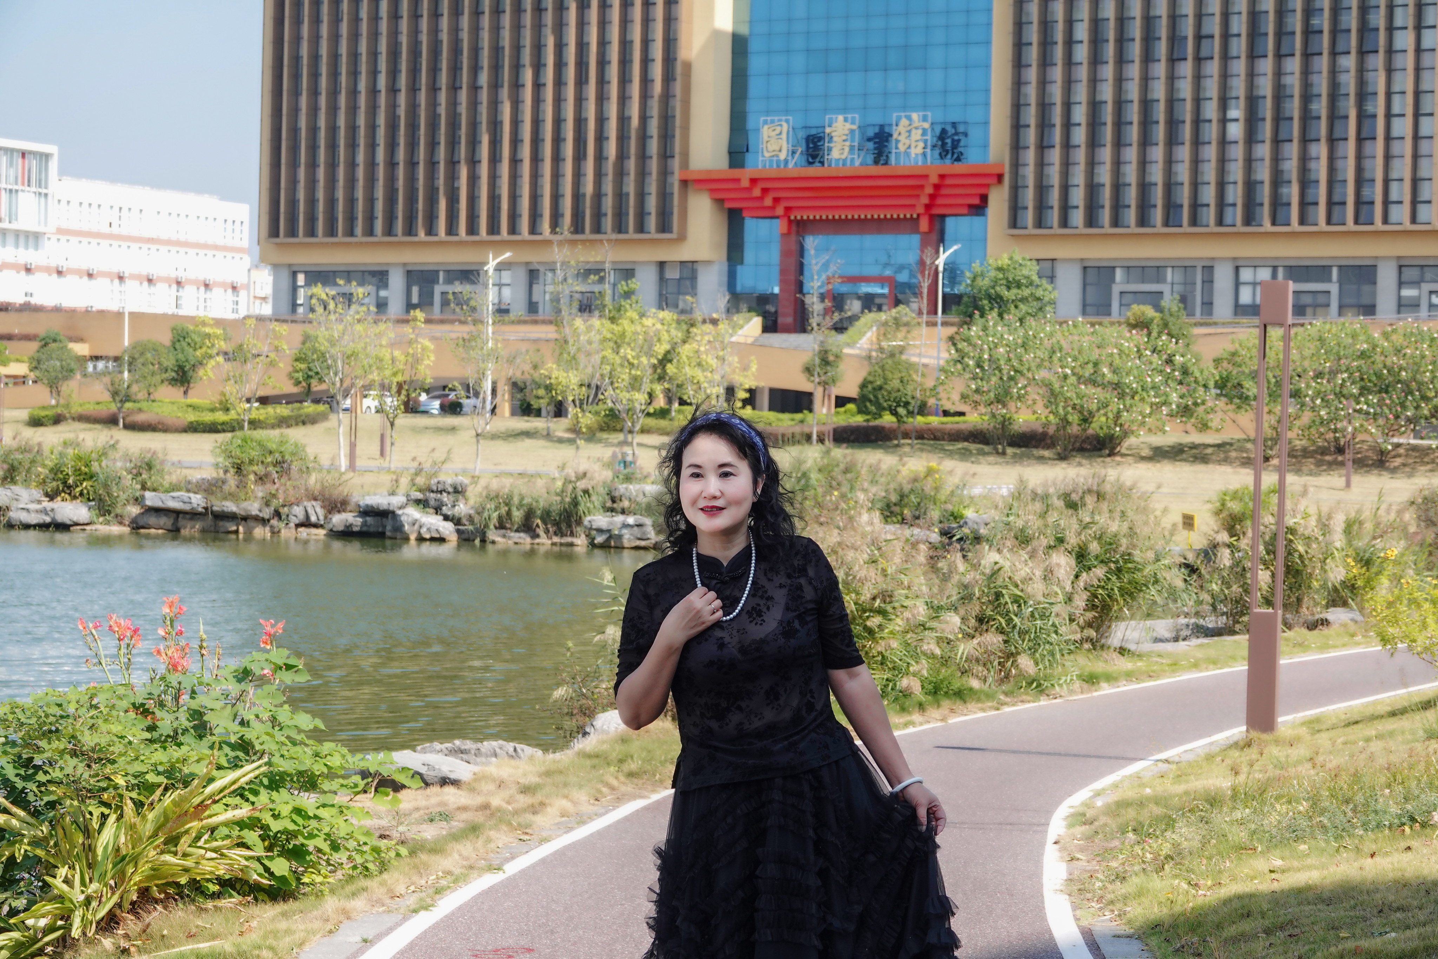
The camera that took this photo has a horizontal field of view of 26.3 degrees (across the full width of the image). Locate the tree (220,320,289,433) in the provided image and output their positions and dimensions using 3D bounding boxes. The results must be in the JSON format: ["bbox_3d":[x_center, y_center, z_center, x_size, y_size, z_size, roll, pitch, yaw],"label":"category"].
[{"bbox_3d":[-16.181,-3.675,107.000,2.450,4.050,2.400,1,1,0],"label":"tree"}]

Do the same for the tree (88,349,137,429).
[{"bbox_3d":[-27.120,-4.034,138.000,2.120,3.490,2.020,1,1,-11],"label":"tree"}]

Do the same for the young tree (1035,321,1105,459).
[{"bbox_3d":[13.584,-3.446,119.000,2.900,5.320,2.750,2,1,6],"label":"young tree"}]

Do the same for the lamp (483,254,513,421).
[{"bbox_3d":[-10.293,-6.479,143.000,1.450,8.255,0.400,1,1,0],"label":"lamp"}]

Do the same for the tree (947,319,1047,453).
[{"bbox_3d":[11.120,-3.829,124.000,3.910,5.610,3.710,1,1,5],"label":"tree"}]

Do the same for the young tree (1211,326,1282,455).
[{"bbox_3d":[18.123,-2.897,105.000,2.600,4.400,2.600,1,1,0],"label":"young tree"}]

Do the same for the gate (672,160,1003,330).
[{"bbox_3d":[7.498,-12.615,171.312,19.800,9.140,4.600,2,1,28],"label":"gate"}]

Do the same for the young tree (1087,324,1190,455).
[{"bbox_3d":[17.054,-3.614,124.000,4.350,5.320,3.920,2,1,8],"label":"young tree"}]

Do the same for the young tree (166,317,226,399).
[{"bbox_3d":[-21.448,-4.881,126.000,2.300,3.550,2.200,1,1,0],"label":"young tree"}]

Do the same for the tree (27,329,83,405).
[{"bbox_3d":[-33.497,-5.522,155.000,2.718,4.134,2.718,1,1,0],"label":"tree"}]

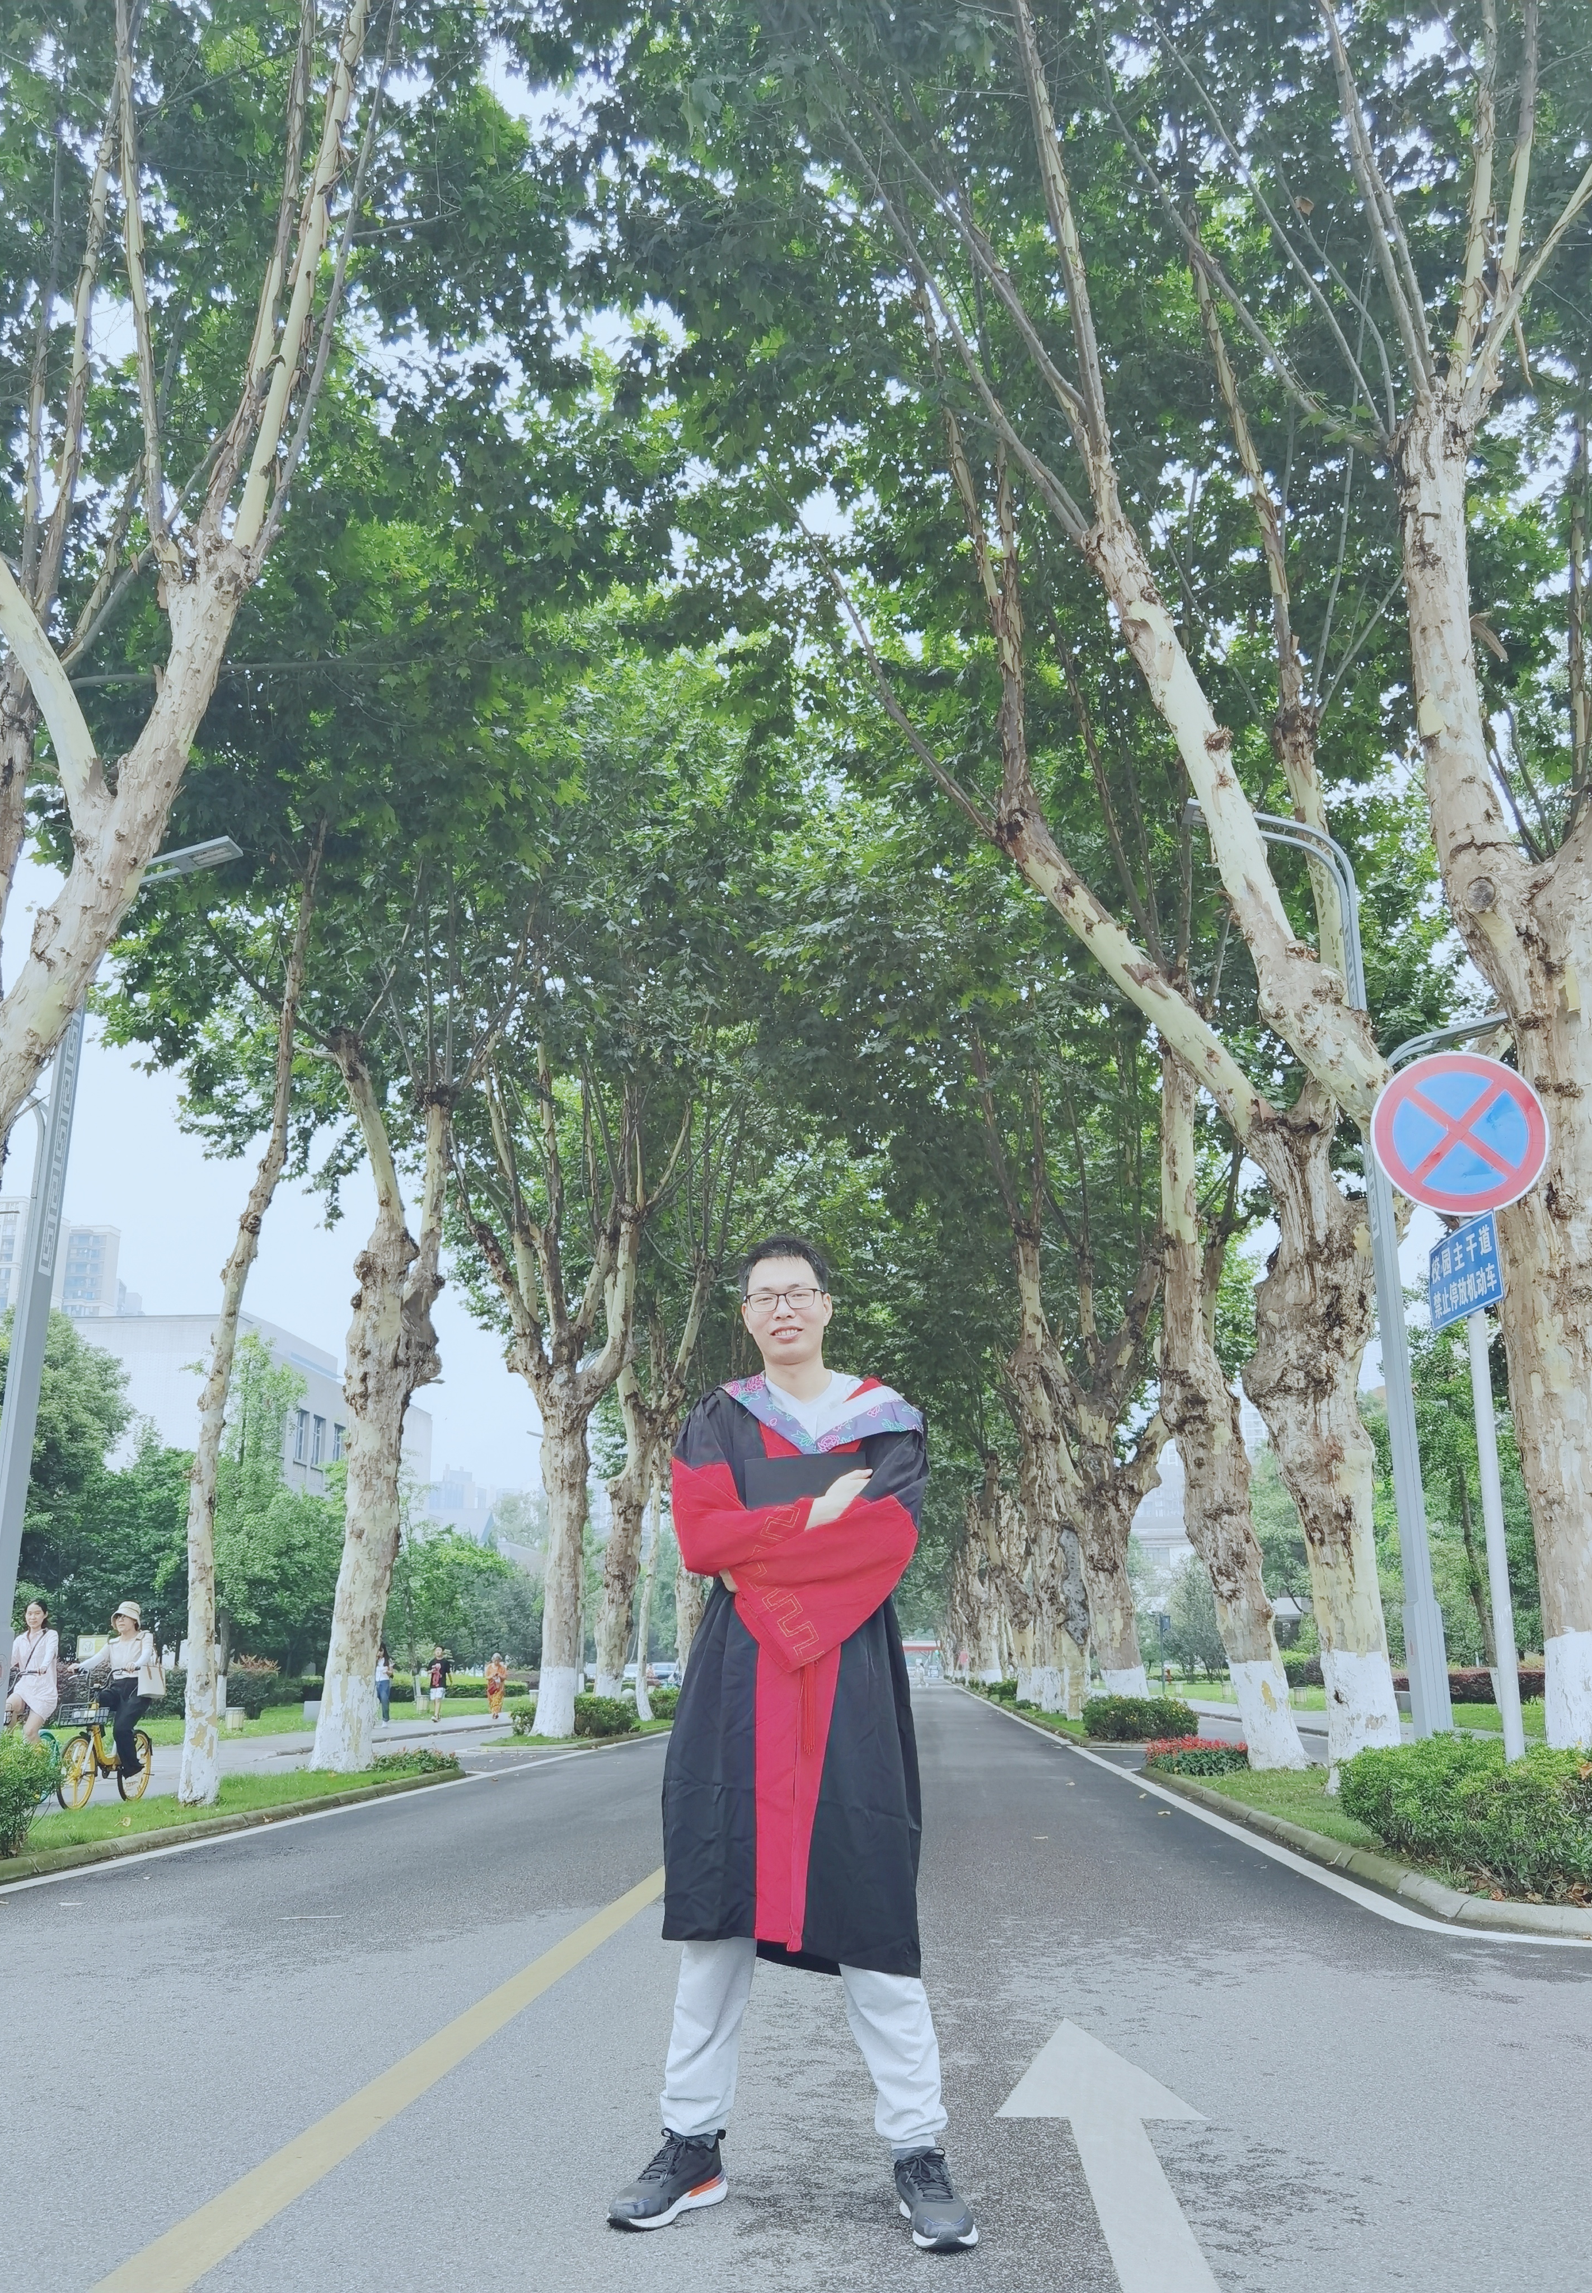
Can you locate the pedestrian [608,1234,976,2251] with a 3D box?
[{"bbox_3d":[-0.002,1.030,3.377,0.600,1.740,0.420,-2,-17,8],"label":"pedestrian"}]

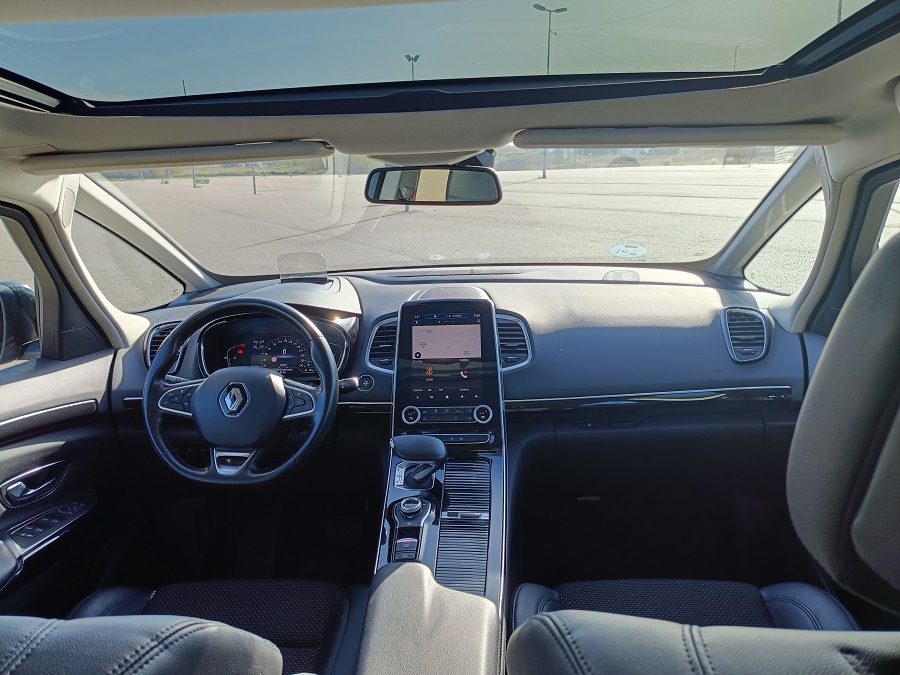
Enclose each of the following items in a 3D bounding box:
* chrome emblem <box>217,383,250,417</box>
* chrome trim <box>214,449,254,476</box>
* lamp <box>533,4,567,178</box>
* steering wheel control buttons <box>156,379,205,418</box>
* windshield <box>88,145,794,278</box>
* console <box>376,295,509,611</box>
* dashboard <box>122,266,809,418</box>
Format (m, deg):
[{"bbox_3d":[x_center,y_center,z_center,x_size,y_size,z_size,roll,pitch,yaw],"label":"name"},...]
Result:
[{"bbox_3d":[-0.402,0.116,1.213,0.058,0.064,0.015,0,-9,3],"label":"chrome emblem"},{"bbox_3d":[-0.405,0.233,1.210,0.074,0.050,0.020,0,-9,3],"label":"chrome trim"},{"bbox_3d":[7.048,-17.409,46.578,2.287,11.613,0.450,1,15,8],"label":"lamp"},{"bbox_3d":[-0.514,0.116,1.240,0.086,0.072,0.028,0,-9,3],"label":"steering wheel control buttons"},{"bbox_3d":[-0.014,-0.247,1.412,1.320,0.100,0.760,0,-8,3],"label":"windshield"},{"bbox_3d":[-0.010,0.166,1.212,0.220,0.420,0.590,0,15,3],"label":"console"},{"bbox_3d":[0.012,-0.016,1.541,1.420,0.260,0.570,0,15,3],"label":"dashboard"}]

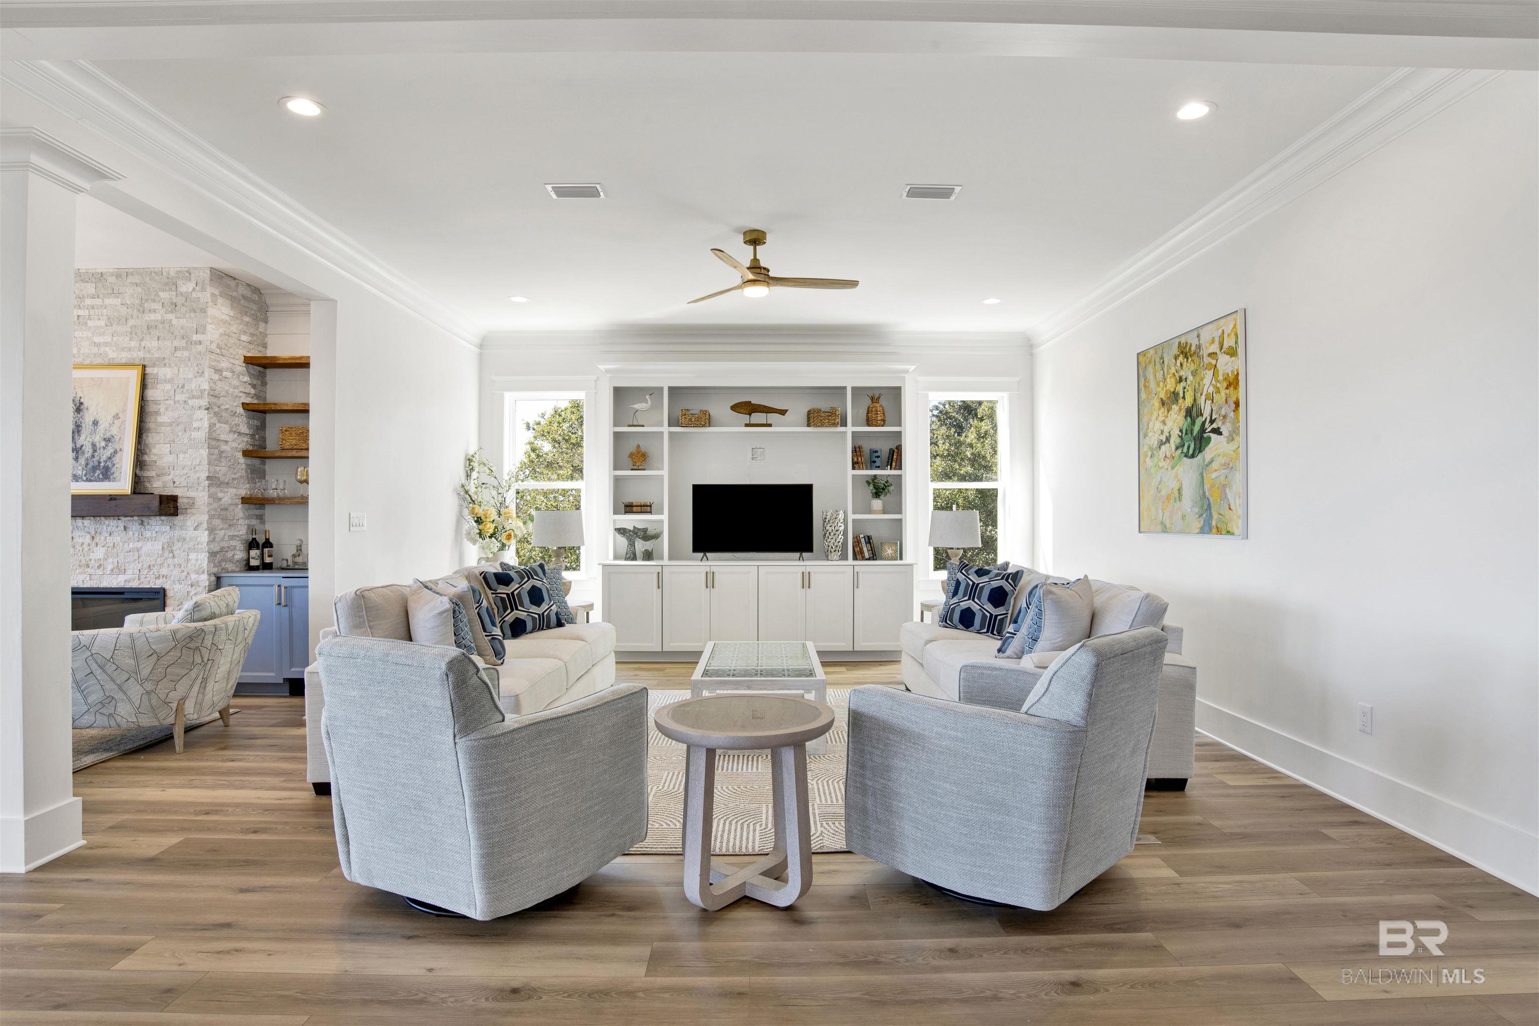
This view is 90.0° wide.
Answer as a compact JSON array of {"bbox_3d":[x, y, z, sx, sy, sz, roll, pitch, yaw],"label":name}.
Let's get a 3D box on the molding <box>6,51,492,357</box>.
[{"bbox_3d":[-2.722,-1.657,5.112,0.145,0.205,4.620,0,0,-1],"label":"molding"}]

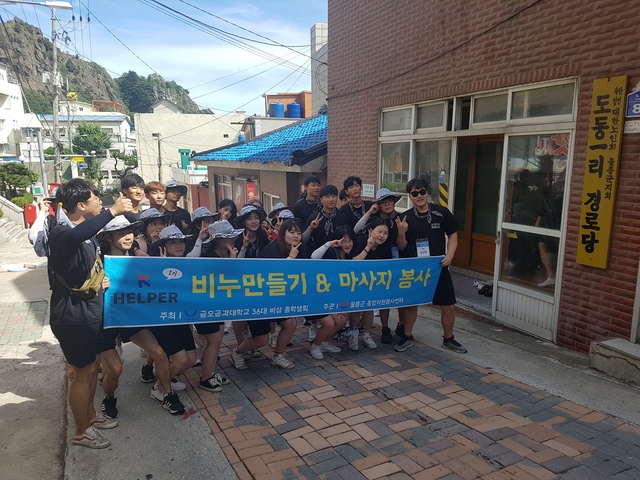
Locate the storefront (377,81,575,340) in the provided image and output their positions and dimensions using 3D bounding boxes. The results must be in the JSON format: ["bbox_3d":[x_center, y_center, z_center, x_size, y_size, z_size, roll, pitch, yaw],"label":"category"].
[{"bbox_3d":[1.658,-0.459,5.951,0.200,2.513,3.207,-4,11,-26],"label":"storefront"}]

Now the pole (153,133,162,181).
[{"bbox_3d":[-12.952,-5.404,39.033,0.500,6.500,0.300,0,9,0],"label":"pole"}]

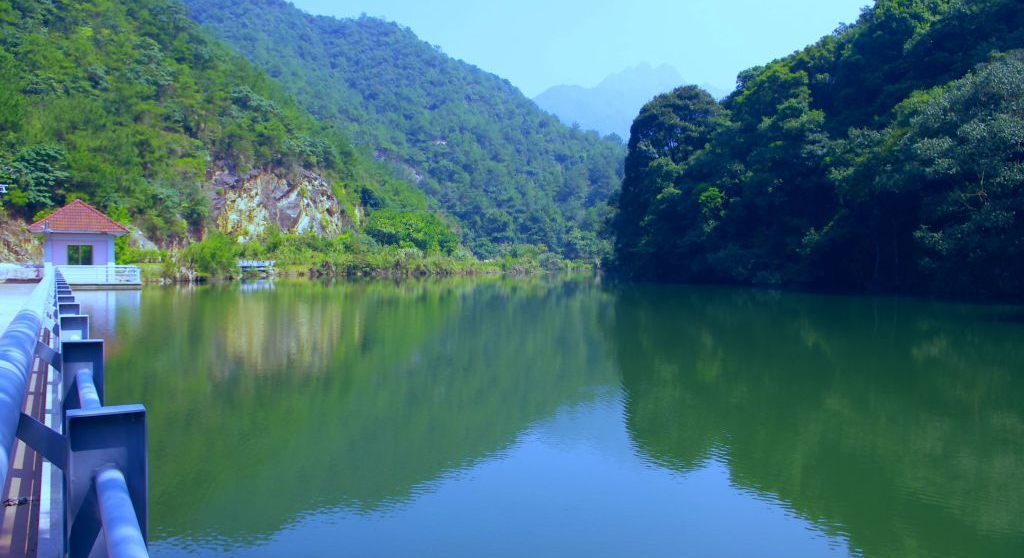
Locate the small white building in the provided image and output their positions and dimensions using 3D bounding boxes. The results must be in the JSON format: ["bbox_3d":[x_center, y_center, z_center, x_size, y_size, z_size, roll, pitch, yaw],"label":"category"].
[{"bbox_3d":[-27.862,-2.396,49.739,5.600,5.430,5.300,-1,1,-31],"label":"small white building"}]

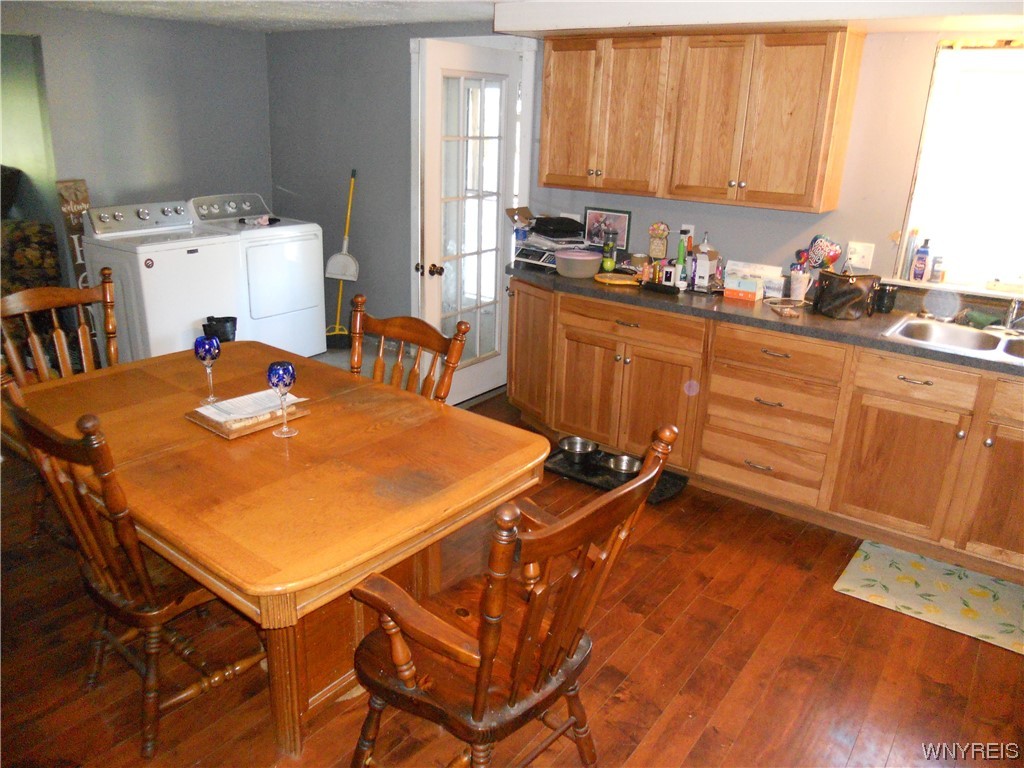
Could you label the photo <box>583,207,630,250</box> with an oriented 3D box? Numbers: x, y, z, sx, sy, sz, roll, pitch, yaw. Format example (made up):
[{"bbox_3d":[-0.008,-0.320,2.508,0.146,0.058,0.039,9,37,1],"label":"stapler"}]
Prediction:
[{"bbox_3d":[0.532,-0.884,4.567,0.290,0.232,0.025,14,22,33],"label":"photo"}]

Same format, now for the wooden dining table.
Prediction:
[{"bbox_3d":[-0.855,0.476,2.724,1.790,0.770,1.130,16,23,35],"label":"wooden dining table"}]

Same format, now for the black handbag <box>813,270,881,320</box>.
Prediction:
[{"bbox_3d":[1.541,-0.416,3.686,0.255,0.195,0.165,12,21,26],"label":"black handbag"}]

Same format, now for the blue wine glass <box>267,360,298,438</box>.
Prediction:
[{"bbox_3d":[-0.705,0.044,2.456,0.086,0.228,0.086,2,18,-1],"label":"blue wine glass"}]

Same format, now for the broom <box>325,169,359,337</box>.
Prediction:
[{"bbox_3d":[-1.236,-0.887,5.828,0.220,1.370,0.110,25,25,29],"label":"broom"}]

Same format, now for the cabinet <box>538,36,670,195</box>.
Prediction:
[{"bbox_3d":[0.550,-1.406,4.206,0.752,0.762,0.330,14,22,33],"label":"cabinet"}]

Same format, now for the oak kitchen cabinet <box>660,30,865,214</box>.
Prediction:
[{"bbox_3d":[1.170,-1.247,3.794,0.770,0.762,0.330,14,22,33],"label":"oak kitchen cabinet"}]

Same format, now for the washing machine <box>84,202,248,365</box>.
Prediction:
[{"bbox_3d":[-2.261,-0.582,5.234,0.690,1.095,0.700,14,22,33],"label":"washing machine"}]

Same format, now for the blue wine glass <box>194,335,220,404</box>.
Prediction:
[{"bbox_3d":[-1.033,-0.050,2.705,0.086,0.228,0.086,14,22,33],"label":"blue wine glass"}]

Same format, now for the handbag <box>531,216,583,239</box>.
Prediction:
[{"bbox_3d":[0.266,-0.895,4.556,0.300,0.100,0.200,14,22,33],"label":"handbag"}]

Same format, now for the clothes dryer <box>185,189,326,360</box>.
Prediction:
[{"bbox_3d":[-1.870,-0.764,5.817,0.710,1.100,0.725,14,22,33],"label":"clothes dryer"}]

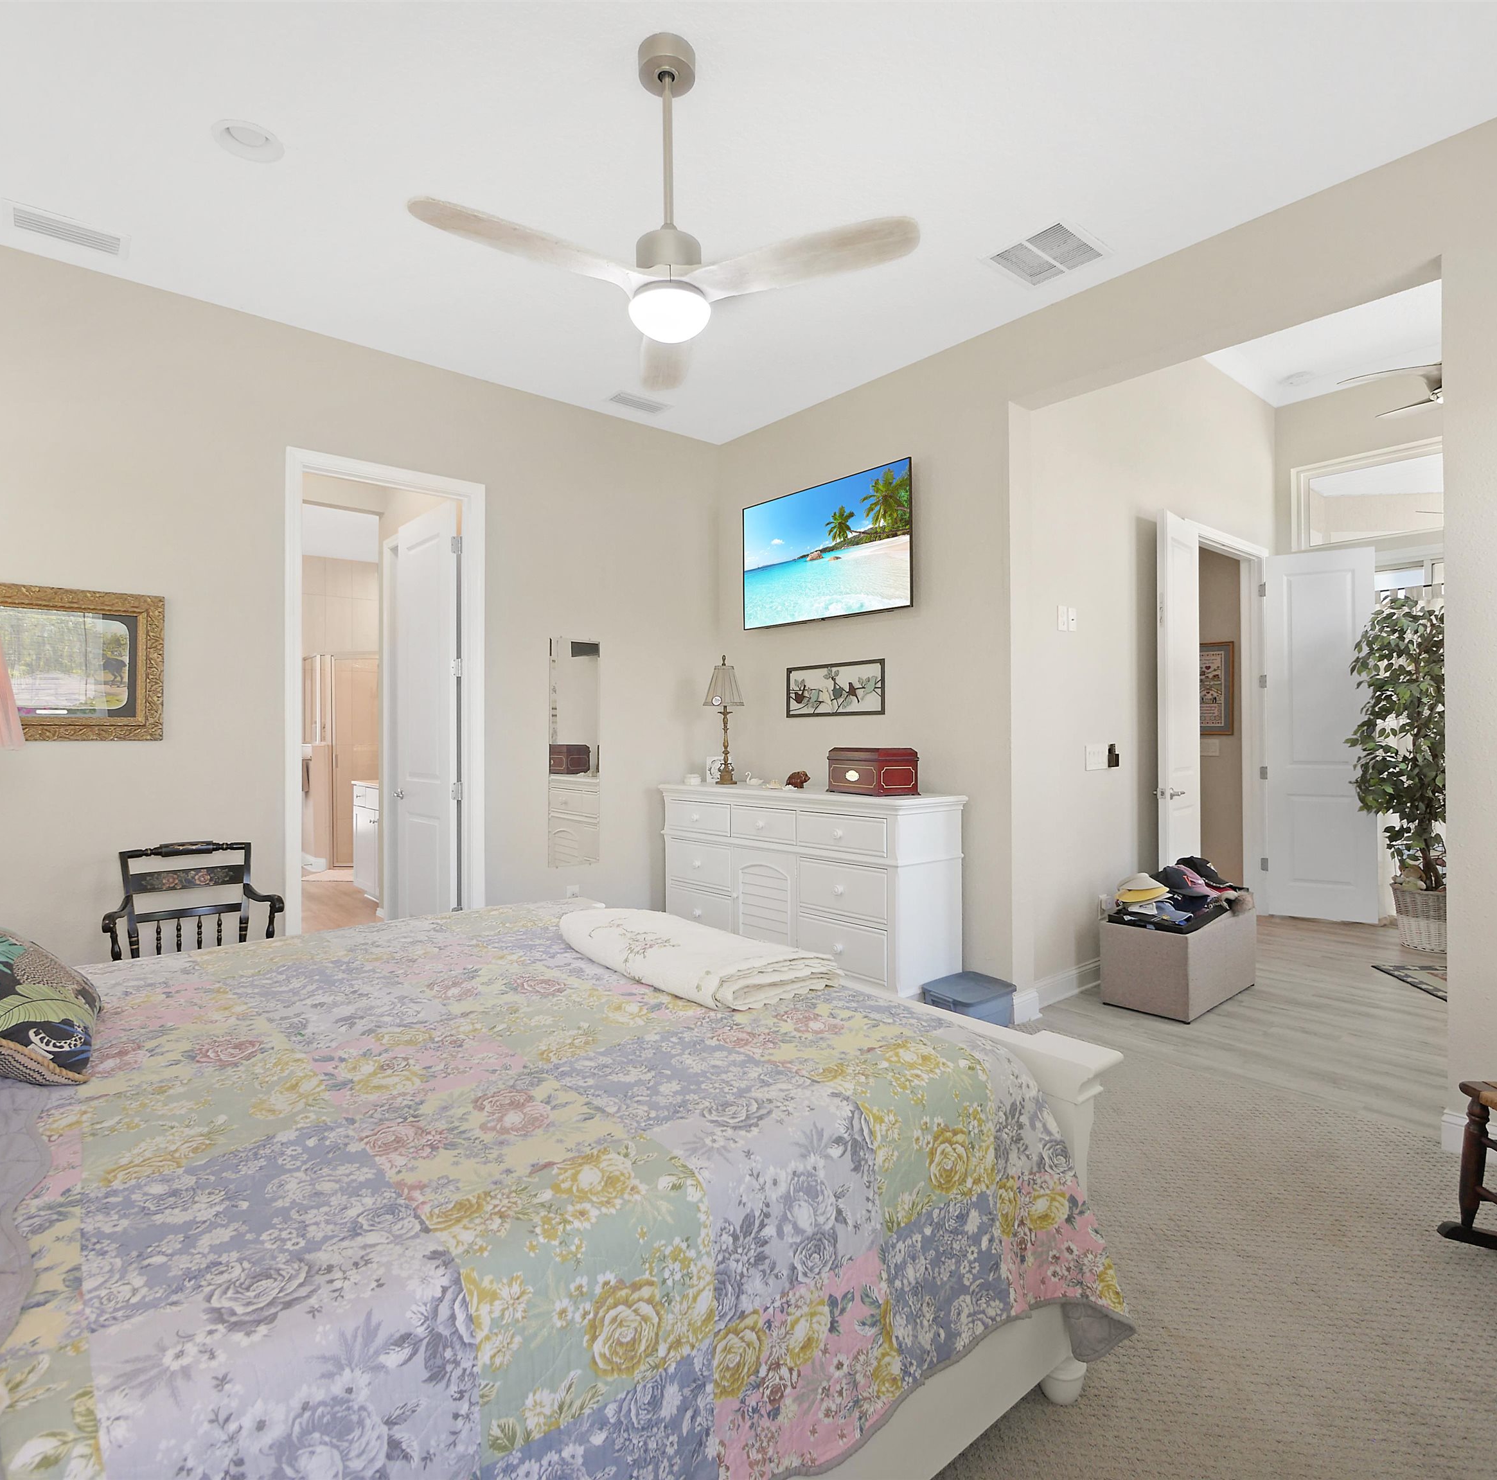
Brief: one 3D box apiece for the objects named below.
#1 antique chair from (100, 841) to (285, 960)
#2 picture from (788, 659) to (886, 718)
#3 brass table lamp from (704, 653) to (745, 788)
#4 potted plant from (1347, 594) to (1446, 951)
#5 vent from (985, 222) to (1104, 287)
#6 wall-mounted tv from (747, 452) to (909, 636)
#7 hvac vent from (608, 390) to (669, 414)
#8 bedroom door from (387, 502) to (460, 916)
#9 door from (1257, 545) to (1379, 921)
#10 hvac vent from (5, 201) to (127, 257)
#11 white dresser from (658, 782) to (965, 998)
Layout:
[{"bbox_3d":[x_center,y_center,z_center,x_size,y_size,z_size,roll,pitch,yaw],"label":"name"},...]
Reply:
[{"bbox_3d":[-2.053,0.850,2.949,0.550,0.890,0.530,-1,1,-40],"label":"antique chair"},{"bbox_3d":[0.461,-0.269,4.344,0.030,0.292,0.704,0,0,-43],"label":"picture"},{"bbox_3d":[-0.135,-0.115,4.495,0.215,0.710,0.215,0,0,0],"label":"brass table lamp"},{"bbox_3d":[4.032,0.199,4.749,0.880,2.000,0.880,-1,1,-42],"label":"potted plant"},{"bbox_3d":[1.158,-1.873,3.112,0.346,0.030,0.340,0,0,-40],"label":"vent"},{"bbox_3d":[0.392,-0.986,4.226,0.060,0.705,1.200,-1,1,-42],"label":"wall-mounted tv"},{"bbox_3d":[-0.582,-1.803,4.295,0.340,0.020,0.150,-1,1,-40],"label":"hvac vent"},{"bbox_3d":[-1.679,0.049,4.199,0.040,2.440,0.710,-1,1,-42],"label":"bedroom door"},{"bbox_3d":[3.850,-0.026,5.380,0.610,2.440,0.040,0,1,24],"label":"door"},{"bbox_3d":[-2.509,-1.864,2.945,0.356,0.030,0.189,0,0,-40],"label":"hvac vent"},{"bbox_3d":[0.241,0.767,4.114,0.490,0.985,1.670,-1,1,-42],"label":"white dresser"}]

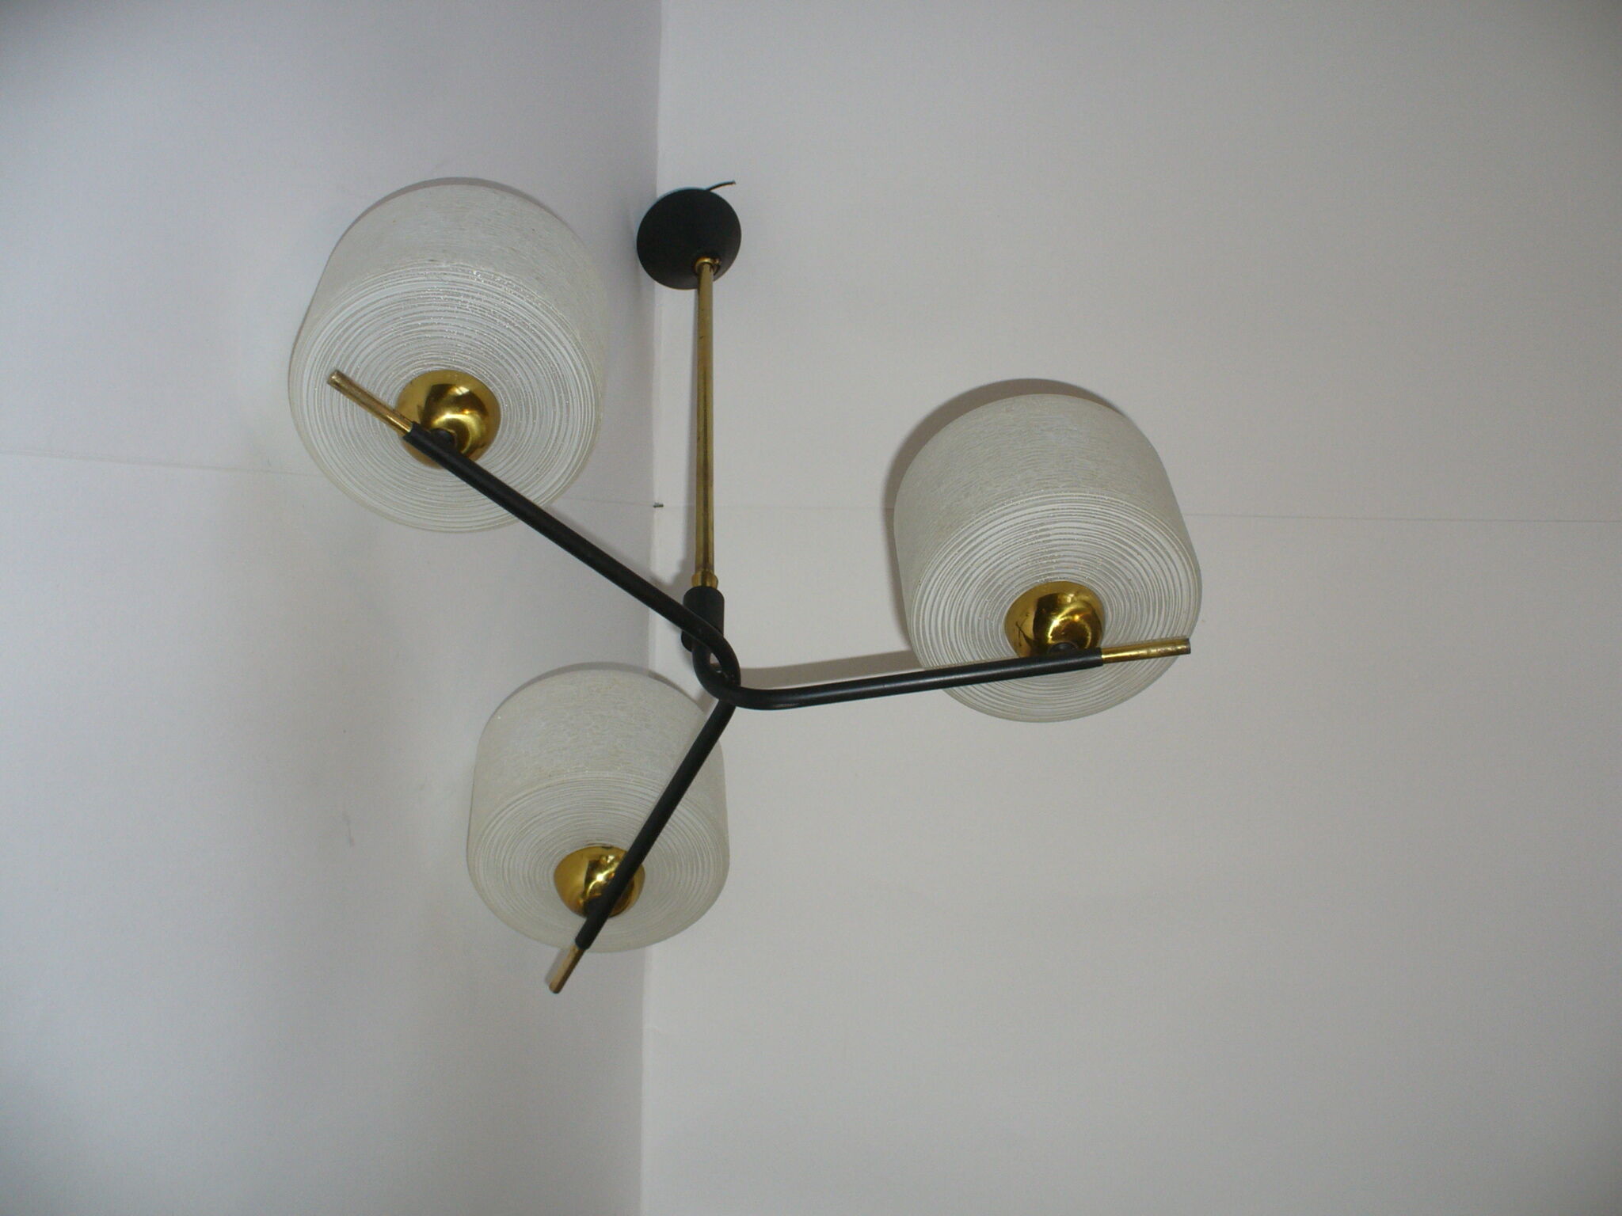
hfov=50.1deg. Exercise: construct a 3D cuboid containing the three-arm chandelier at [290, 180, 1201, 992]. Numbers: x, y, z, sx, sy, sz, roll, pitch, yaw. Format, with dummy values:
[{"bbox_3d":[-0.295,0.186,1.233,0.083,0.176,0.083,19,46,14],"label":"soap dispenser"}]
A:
[{"bbox_3d":[-0.097,-0.098,1.311,0.655,0.551,0.493,-95,-156,-53],"label":"three-arm chandelier"}]

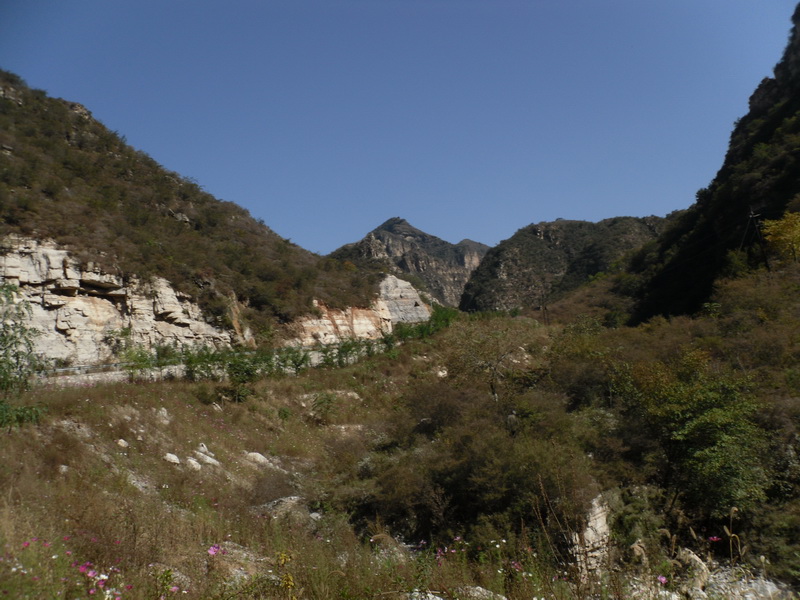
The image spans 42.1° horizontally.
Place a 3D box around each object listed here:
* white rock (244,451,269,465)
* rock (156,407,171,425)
[{"bbox_3d":[-3.988,4.420,29.000,0.620,0.370,0.480,0,-3,0],"label":"white rock"},{"bbox_3d":[-9.324,4.553,41.000,0.520,0.640,0.480,0,-3,0],"label":"rock"}]

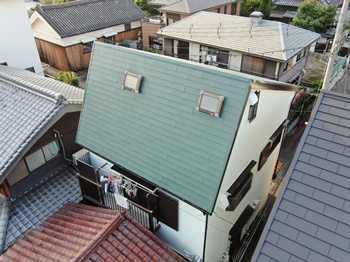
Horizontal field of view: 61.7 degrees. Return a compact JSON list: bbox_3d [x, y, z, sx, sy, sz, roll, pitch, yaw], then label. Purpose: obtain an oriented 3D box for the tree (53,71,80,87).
[{"bbox_3d":[-8.800,-4.000,24.200,2.100,2.200,2.000,0,29,0],"label":"tree"}]

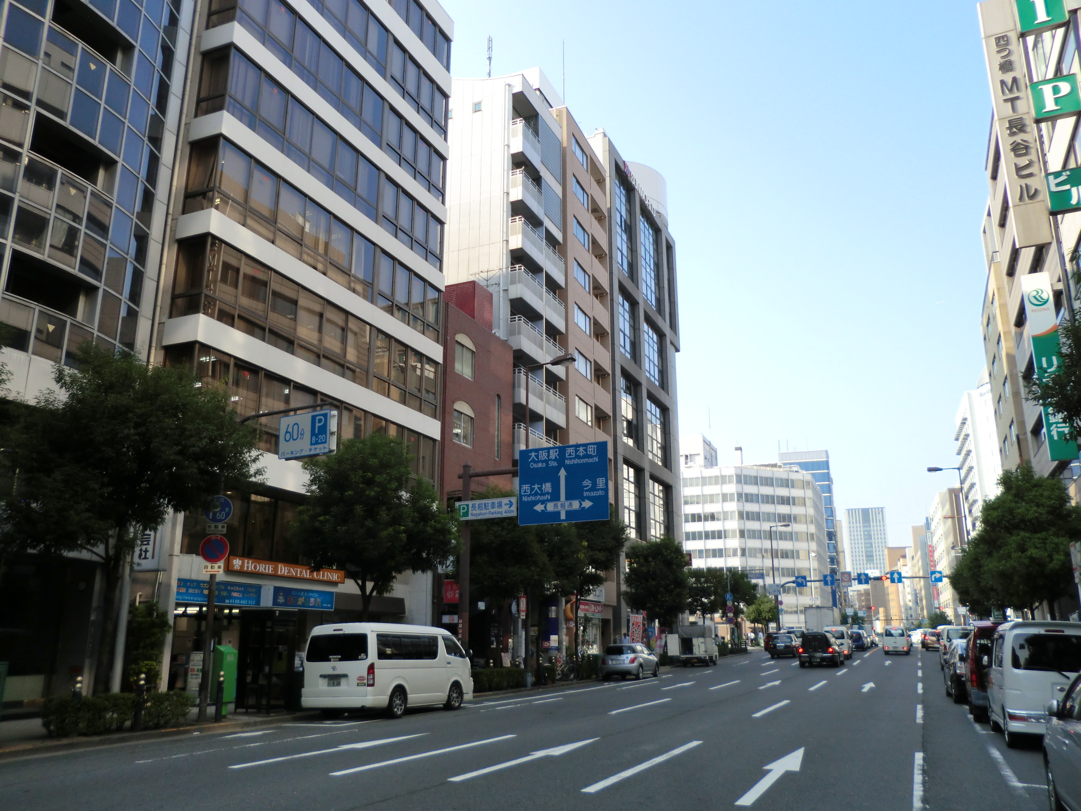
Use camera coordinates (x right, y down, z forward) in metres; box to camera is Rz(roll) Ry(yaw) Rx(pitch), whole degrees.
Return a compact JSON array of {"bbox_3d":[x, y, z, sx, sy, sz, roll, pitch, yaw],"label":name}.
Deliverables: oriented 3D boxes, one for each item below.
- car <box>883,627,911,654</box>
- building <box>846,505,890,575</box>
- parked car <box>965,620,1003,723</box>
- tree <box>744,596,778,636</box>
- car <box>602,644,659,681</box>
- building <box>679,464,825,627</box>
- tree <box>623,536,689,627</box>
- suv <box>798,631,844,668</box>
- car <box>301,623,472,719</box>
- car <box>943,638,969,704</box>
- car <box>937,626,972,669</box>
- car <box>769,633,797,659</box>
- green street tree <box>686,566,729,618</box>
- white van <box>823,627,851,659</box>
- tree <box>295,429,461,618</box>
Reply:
[{"bbox_3d":[24.041,15.796,56.855,1.475,1.850,3.395,-7,-17,23],"label":"car"},{"bbox_3d":[351.935,176.952,893.158,39.000,133.000,38.000,-7,-17,23],"label":"building"},{"bbox_3d":[9.874,5.654,17.965,1.500,1.930,3.500,-7,-17,23],"label":"parked car"},{"bbox_3d":[21.349,21.164,82.388,3.200,5.200,3.200,-7,-17,23],"label":"tree"},{"bbox_3d":[4.005,11.225,37.065,1.690,1.530,3.850,-7,-17,23],"label":"car"},{"bbox_3d":[41.315,31.323,170.207,29.000,31.000,40.000,-7,-17,23],"label":"building"},{"bbox_3d":[6.608,10.836,47.237,3.700,7.100,3.700,-7,-17,23],"label":"tree"},{"bbox_3d":[14.608,12.659,43.720,1.830,1.660,5.000,-7,-17,23],"label":"suv"},{"bbox_3d":[-3.594,6.572,20.963,1.880,2.105,4.840,-7,-17,23],"label":"car"},{"bbox_3d":[11.864,7.077,22.521,1.740,1.530,4.400,-7,-17,23],"label":"car"},{"bbox_3d":[20.087,11.611,40.335,1.700,1.970,4.650,-6,-17,21],"label":"car"},{"bbox_3d":[15.705,15.297,53.588,1.700,1.480,4.650,-7,-17,23],"label":"car"},{"bbox_3d":[10.966,14.017,56.792,3.100,6.000,3.100,-7,-17,23],"label":"green street tree"},{"bbox_3d":[18.114,14.443,51.357,1.500,1.900,3.500,-7,-17,23],"label":"white van"},{"bbox_3d":[-4.569,4.273,23.163,4.400,7.300,4.400,-7,-17,23],"label":"tree"}]

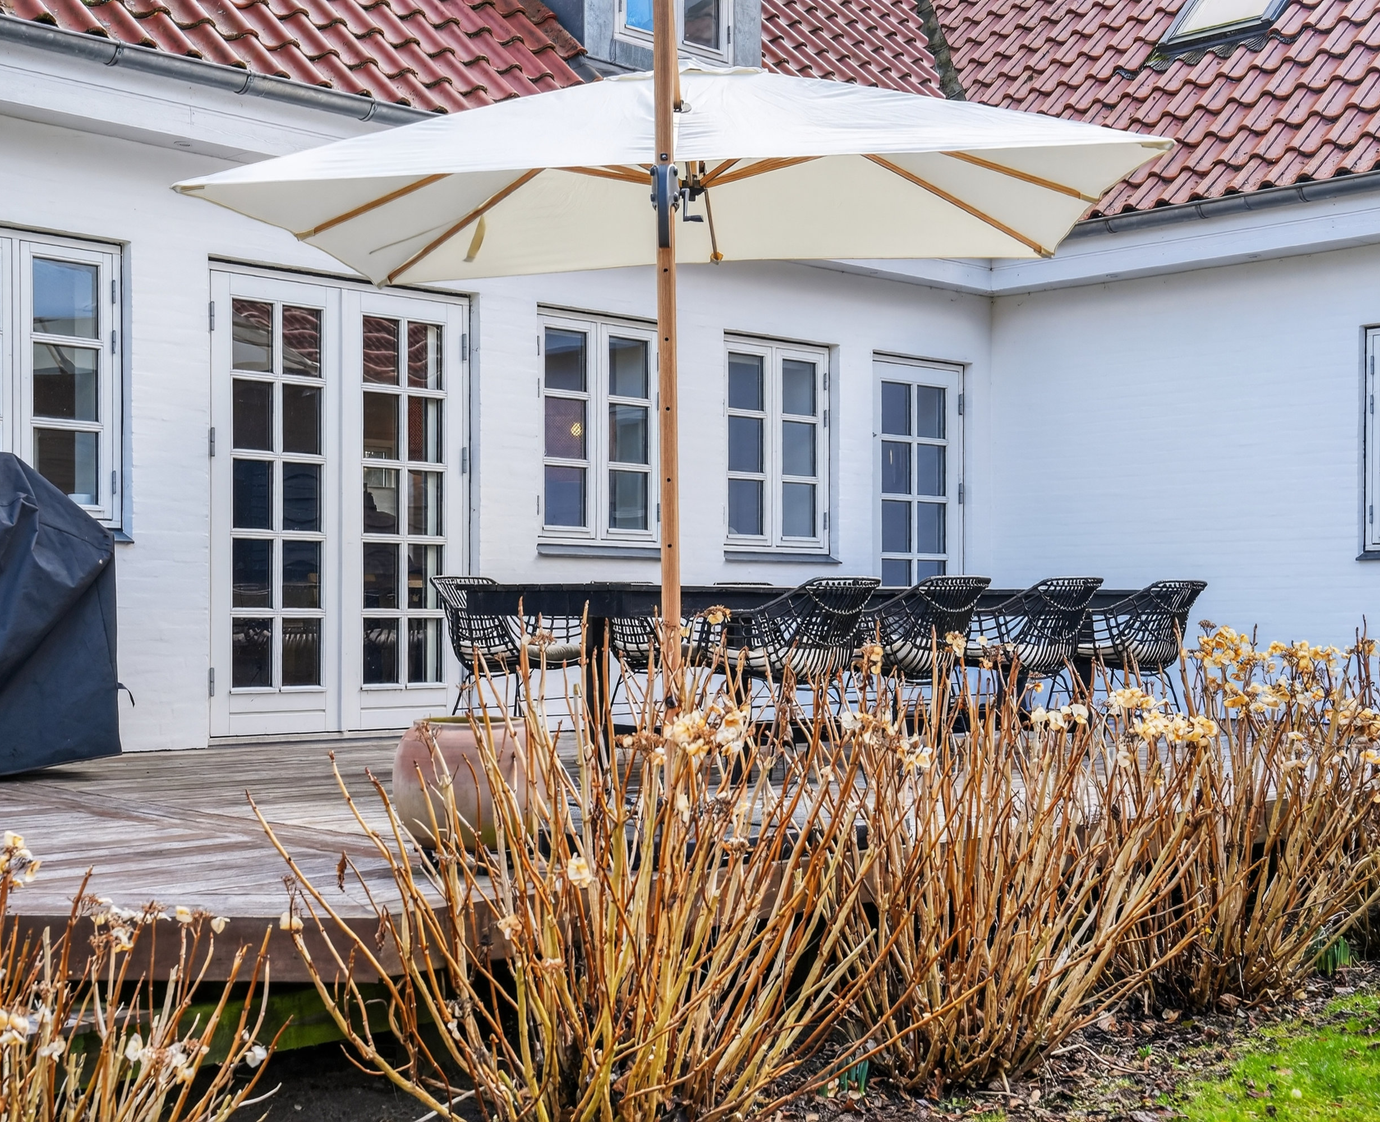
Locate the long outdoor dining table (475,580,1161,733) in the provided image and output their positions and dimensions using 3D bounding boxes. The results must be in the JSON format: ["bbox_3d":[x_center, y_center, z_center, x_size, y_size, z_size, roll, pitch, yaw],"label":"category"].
[{"bbox_3d":[0.627,0.486,8.556,0.920,0.730,3.360,-2,-2,45],"label":"long outdoor dining table"}]

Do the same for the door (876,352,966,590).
[{"bbox_3d":[1.344,-0.168,12.439,0.100,2.090,0.897,-2,-2,45],"label":"door"}]

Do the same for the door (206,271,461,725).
[{"bbox_3d":[-1.611,-0.252,9.444,0.100,2.090,1.480,-2,-2,45],"label":"door"}]

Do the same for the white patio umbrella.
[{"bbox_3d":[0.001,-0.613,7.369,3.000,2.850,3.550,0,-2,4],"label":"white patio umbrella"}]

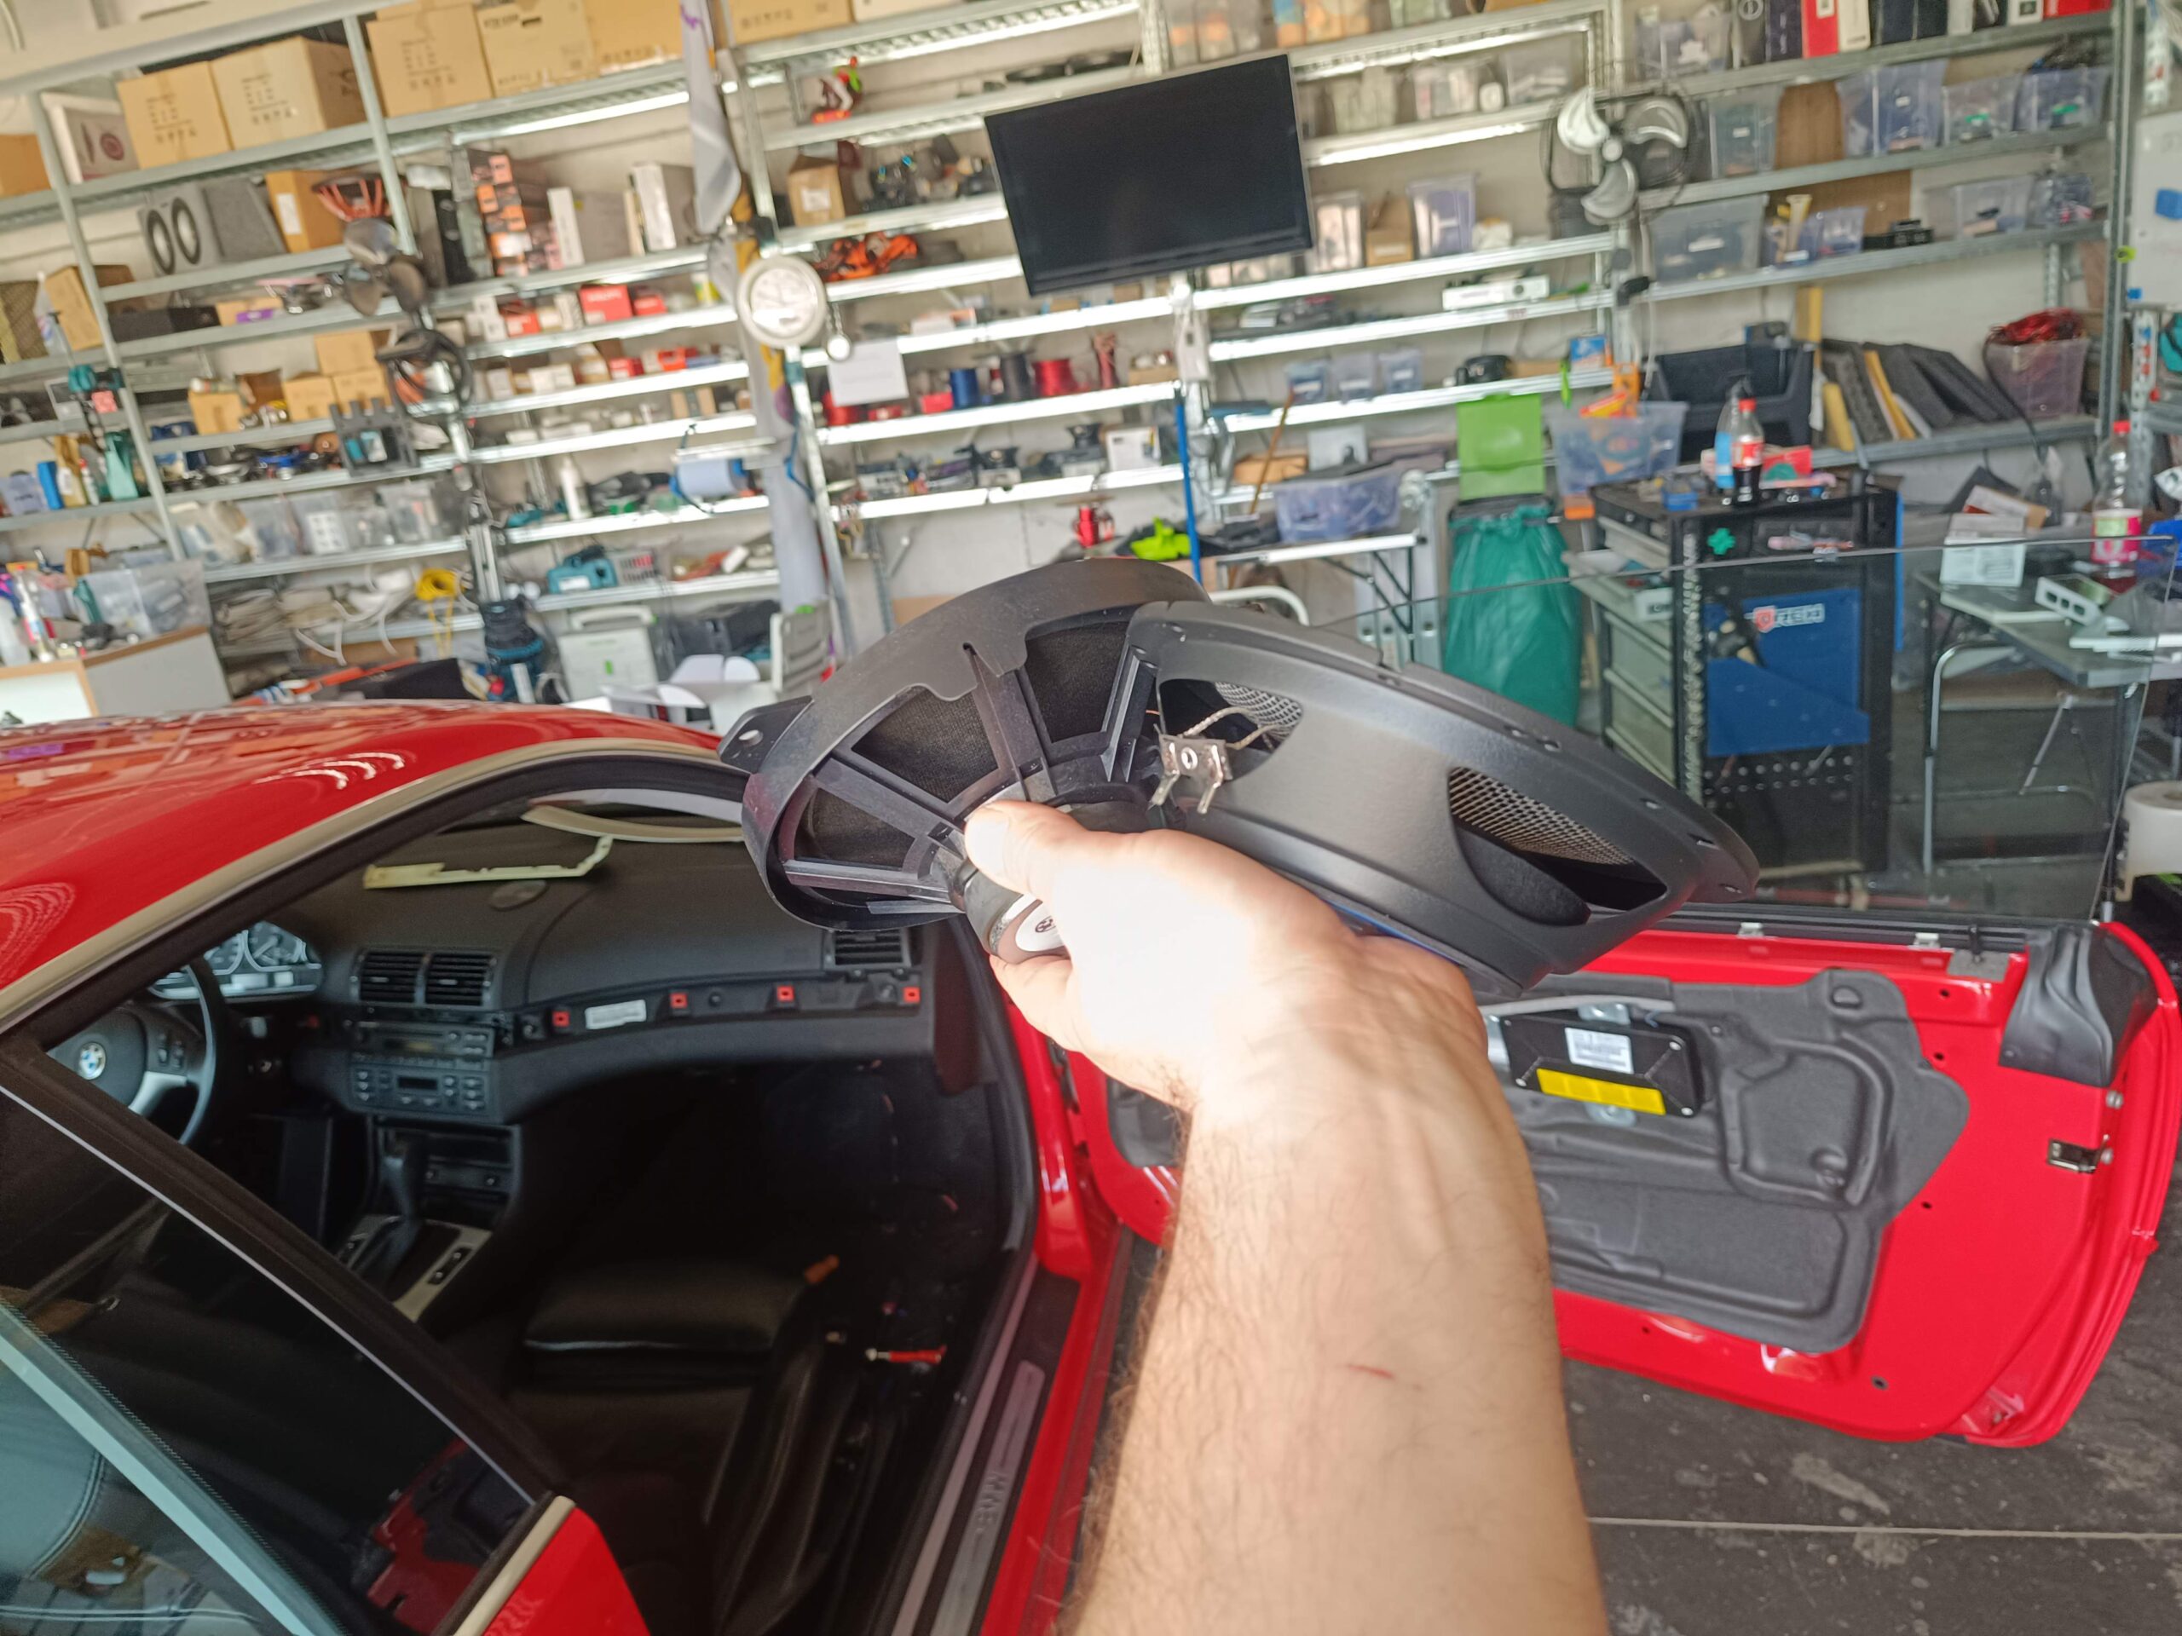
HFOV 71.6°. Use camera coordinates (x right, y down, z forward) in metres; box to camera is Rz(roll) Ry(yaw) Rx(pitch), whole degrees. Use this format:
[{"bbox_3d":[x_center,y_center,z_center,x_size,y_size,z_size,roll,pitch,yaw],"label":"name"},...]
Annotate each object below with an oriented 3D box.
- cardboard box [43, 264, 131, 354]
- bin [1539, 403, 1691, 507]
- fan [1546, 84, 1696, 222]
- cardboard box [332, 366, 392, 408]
[{"bbox_3d":[-3.849,-1.963,5.878,0.270,0.296,0.200,5,21,39],"label":"cardboard box"},{"bbox_3d":[1.395,-0.975,4.013,0.360,0.200,0.260,-2,18,19],"label":"bin"},{"bbox_3d":[1.450,-1.813,4.130,0.365,0.370,0.200,-4,17,15],"label":"fan"},{"bbox_3d":[-2.659,-1.579,5.635,0.206,0.150,0.150,-4,17,15],"label":"cardboard box"}]

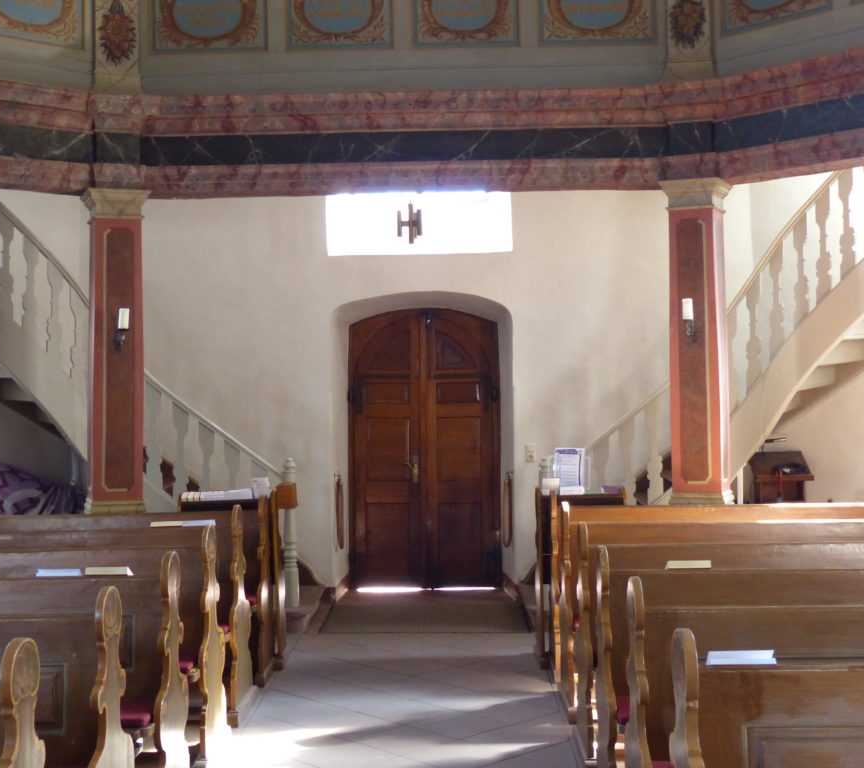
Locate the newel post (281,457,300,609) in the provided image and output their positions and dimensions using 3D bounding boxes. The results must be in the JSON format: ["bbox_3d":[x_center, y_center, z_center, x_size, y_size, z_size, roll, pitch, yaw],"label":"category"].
[{"bbox_3d":[-1.044,1.103,9.200,0.135,1.120,0.135,-1,0,1],"label":"newel post"}]

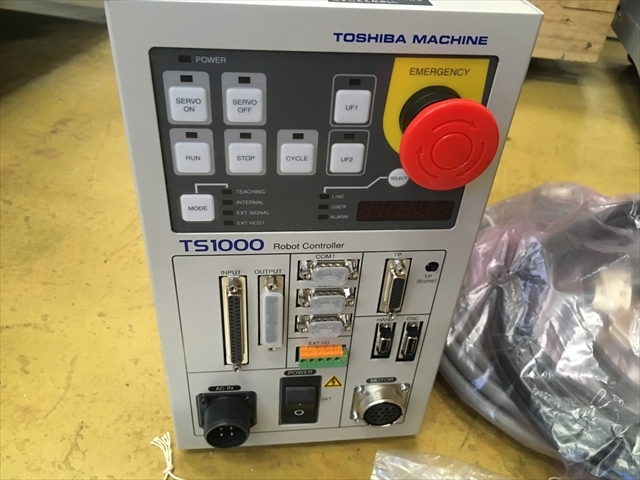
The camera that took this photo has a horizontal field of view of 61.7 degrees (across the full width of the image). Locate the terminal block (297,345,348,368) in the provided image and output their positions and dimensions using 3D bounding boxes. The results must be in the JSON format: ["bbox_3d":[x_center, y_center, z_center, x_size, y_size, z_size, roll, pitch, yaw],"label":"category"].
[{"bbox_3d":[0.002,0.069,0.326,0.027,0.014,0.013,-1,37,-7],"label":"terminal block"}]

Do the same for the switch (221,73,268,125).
[{"bbox_3d":[-0.031,-0.057,0.221,0.018,0.022,0.004,-1,37,-7],"label":"switch"}]

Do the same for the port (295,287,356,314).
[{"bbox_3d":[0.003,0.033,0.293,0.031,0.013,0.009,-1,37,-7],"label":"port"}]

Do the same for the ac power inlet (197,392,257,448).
[{"bbox_3d":[-0.058,0.113,0.334,0.036,0.036,0.021,-1,37,-7],"label":"ac power inlet"}]

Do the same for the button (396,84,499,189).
[{"bbox_3d":[0.051,-0.045,0.229,0.040,0.040,0.033,-1,37,-7],"label":"button"}]

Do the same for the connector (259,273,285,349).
[{"bbox_3d":[-0.027,0.042,0.302,0.013,0.053,0.009,-1,37,-7],"label":"connector"}]

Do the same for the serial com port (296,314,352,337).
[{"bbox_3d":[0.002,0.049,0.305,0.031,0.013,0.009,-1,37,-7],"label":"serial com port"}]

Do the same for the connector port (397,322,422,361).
[{"bbox_3d":[0.055,0.062,0.332,0.011,0.033,0.008,-1,37,-7],"label":"connector port"}]

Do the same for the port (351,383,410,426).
[{"bbox_3d":[0.039,0.109,0.349,0.036,0.036,0.013,-1,37,-7],"label":"port"}]

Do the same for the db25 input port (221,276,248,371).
[{"bbox_3d":[-0.047,0.047,0.297,0.013,0.069,0.008,-1,37,-7],"label":"db25 input port"}]

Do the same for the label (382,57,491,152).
[{"bbox_3d":[0.050,-0.057,0.240,0.044,0.048,0.001,-1,37,-7],"label":"label"}]

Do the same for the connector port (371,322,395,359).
[{"bbox_3d":[0.039,0.061,0.329,0.011,0.029,0.008,-1,37,-7],"label":"connector port"}]

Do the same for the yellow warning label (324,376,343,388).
[{"bbox_3d":[0.009,0.090,0.338,0.013,0.011,0.001,-1,37,-7],"label":"yellow warning label"}]

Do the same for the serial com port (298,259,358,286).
[{"bbox_3d":[0.005,0.018,0.288,0.031,0.013,0.009,-1,37,-7],"label":"serial com port"}]

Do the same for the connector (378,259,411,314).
[{"bbox_3d":[0.042,0.027,0.301,0.013,0.040,0.009,-1,37,-7],"label":"connector"}]

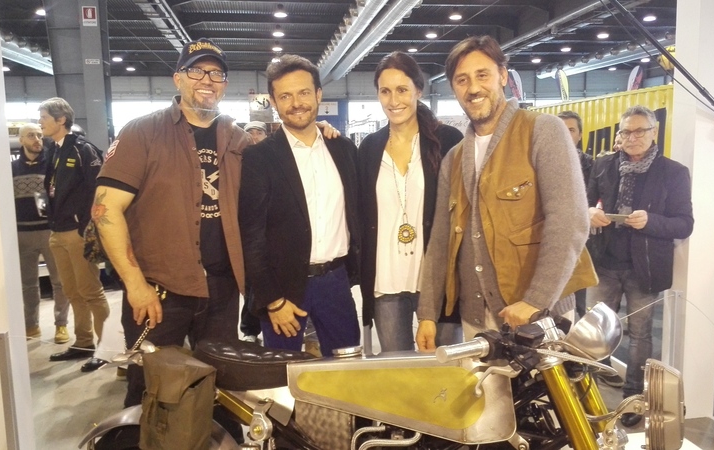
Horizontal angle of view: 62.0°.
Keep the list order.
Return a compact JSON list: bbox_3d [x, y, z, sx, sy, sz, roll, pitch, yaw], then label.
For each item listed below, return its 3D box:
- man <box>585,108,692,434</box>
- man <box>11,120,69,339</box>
[{"bbox_3d":[1.547,0.180,3.264,0.570,1.647,0.450,4,8,40],"label":"man"},{"bbox_3d":[-2.602,0.053,4.859,0.550,1.744,0.380,-5,7,-28],"label":"man"}]

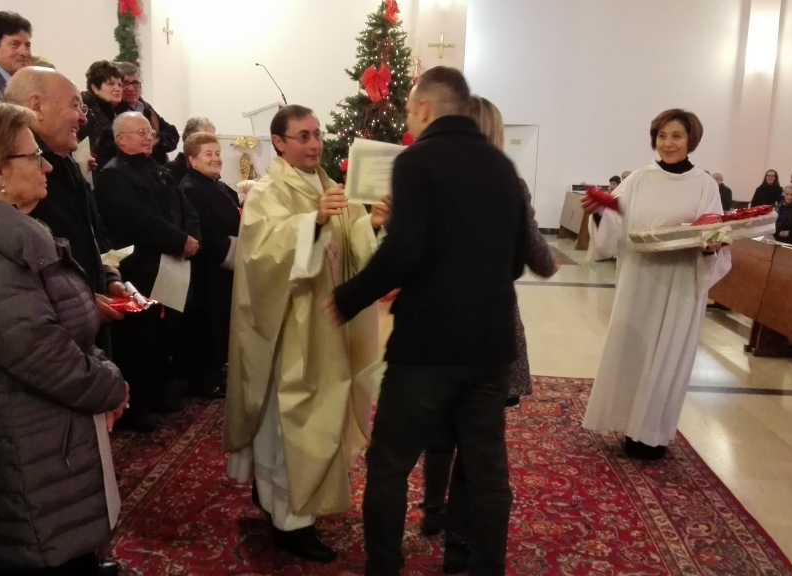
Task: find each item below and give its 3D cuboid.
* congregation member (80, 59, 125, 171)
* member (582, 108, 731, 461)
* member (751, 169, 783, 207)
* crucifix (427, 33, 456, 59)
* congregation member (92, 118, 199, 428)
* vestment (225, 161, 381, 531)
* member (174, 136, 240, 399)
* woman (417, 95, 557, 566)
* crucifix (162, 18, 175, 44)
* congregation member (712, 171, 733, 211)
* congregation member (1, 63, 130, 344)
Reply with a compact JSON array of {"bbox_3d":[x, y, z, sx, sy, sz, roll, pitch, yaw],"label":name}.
[{"bbox_3d":[-1.619,-0.402,4.152,0.380,1.580,0.500,6,11,24],"label":"congregation member"},{"bbox_3d":[1.294,-0.003,3.740,0.700,1.690,0.520,6,11,23],"label":"member"},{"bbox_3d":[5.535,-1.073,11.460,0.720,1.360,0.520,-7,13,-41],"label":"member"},{"bbox_3d":[0.774,-4.137,12.972,0.480,0.460,0.040,2,10,0],"label":"crucifix"},{"bbox_3d":[-1.259,-0.068,3.905,0.440,1.630,0.560,4,10,11],"label":"congregation member"},{"bbox_3d":[-0.356,0.190,2.839,0.540,1.310,0.660,8,12,30],"label":"vestment"},{"bbox_3d":[-1.123,-0.132,4.546,0.370,1.560,0.490,10,13,40],"label":"member"},{"bbox_3d":[0.320,0.166,2.700,0.490,1.660,0.430,-4,11,-27],"label":"woman"},{"bbox_3d":[-2.606,-2.935,8.700,0.035,0.285,0.300,2,10,2],"label":"crucifix"},{"bbox_3d":[5.088,-1.197,12.253,0.720,1.300,0.500,-2,11,-22],"label":"congregation member"},{"bbox_3d":[-1.046,0.177,2.394,0.480,1.690,0.540,-1,10,-13],"label":"congregation member"}]

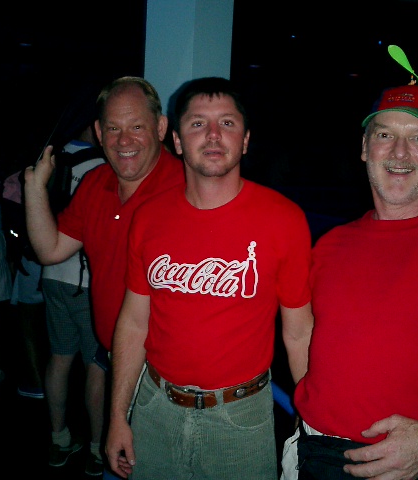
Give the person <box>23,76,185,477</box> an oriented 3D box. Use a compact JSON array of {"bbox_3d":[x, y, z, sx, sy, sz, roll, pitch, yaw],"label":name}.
[{"bbox_3d":[-0.279,0.433,1.947,0.600,1.790,0.450,2,7,0],"label":"person"}]

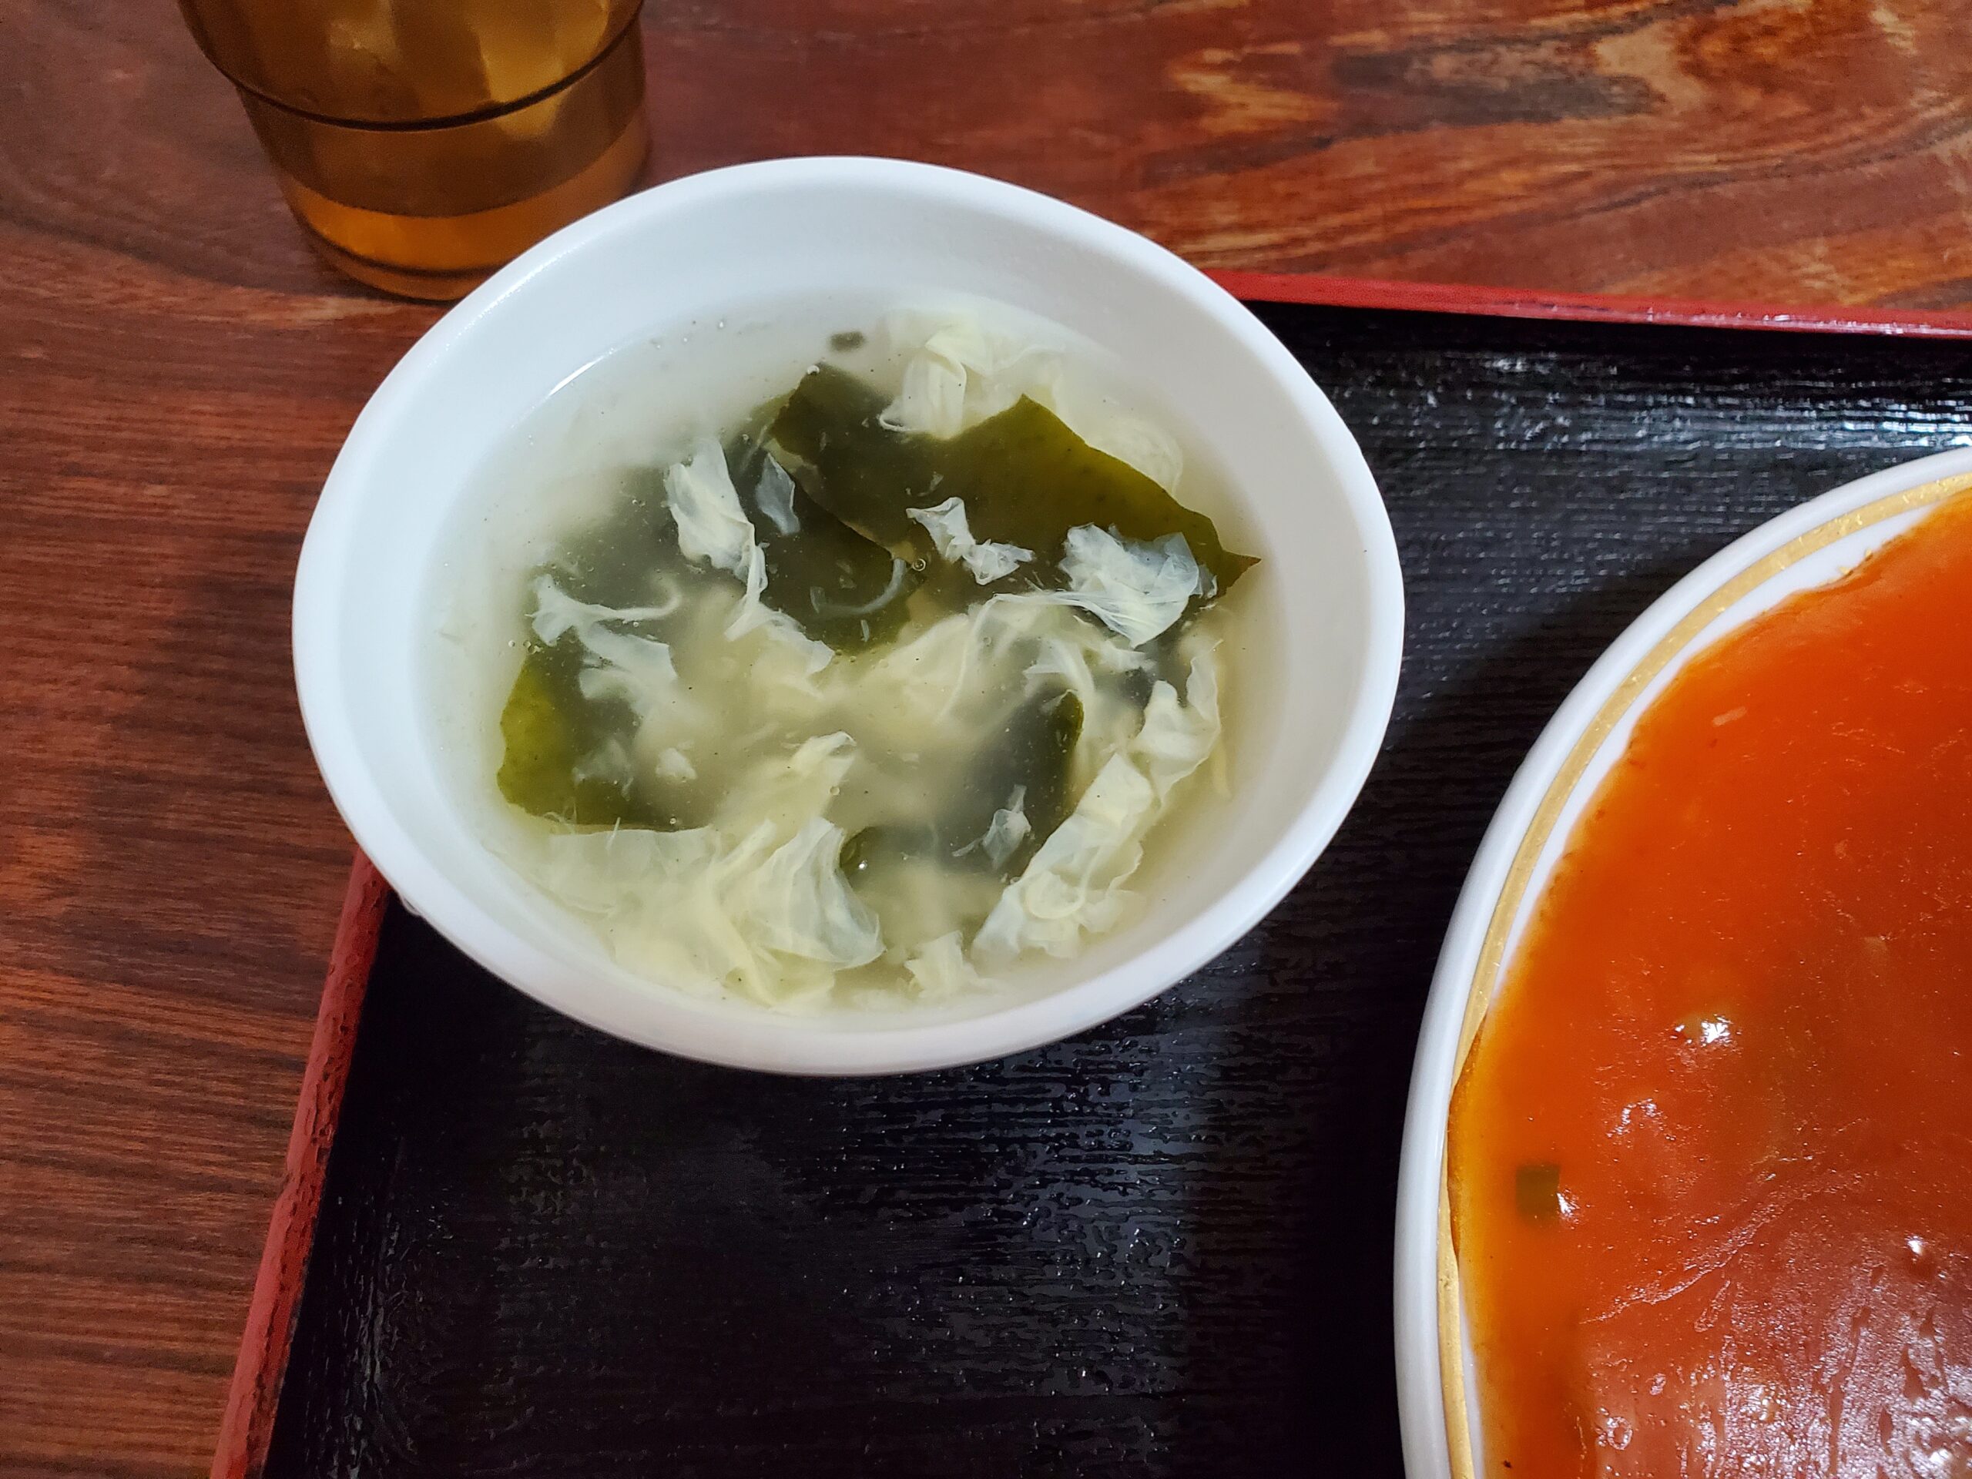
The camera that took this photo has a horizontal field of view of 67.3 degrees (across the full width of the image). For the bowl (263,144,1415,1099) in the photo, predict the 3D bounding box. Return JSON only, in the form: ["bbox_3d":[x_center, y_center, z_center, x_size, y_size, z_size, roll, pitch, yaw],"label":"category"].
[{"bbox_3d":[-0.015,-0.009,0.181,0.115,0.055,0.115,2,62,-3],"label":"bowl"}]

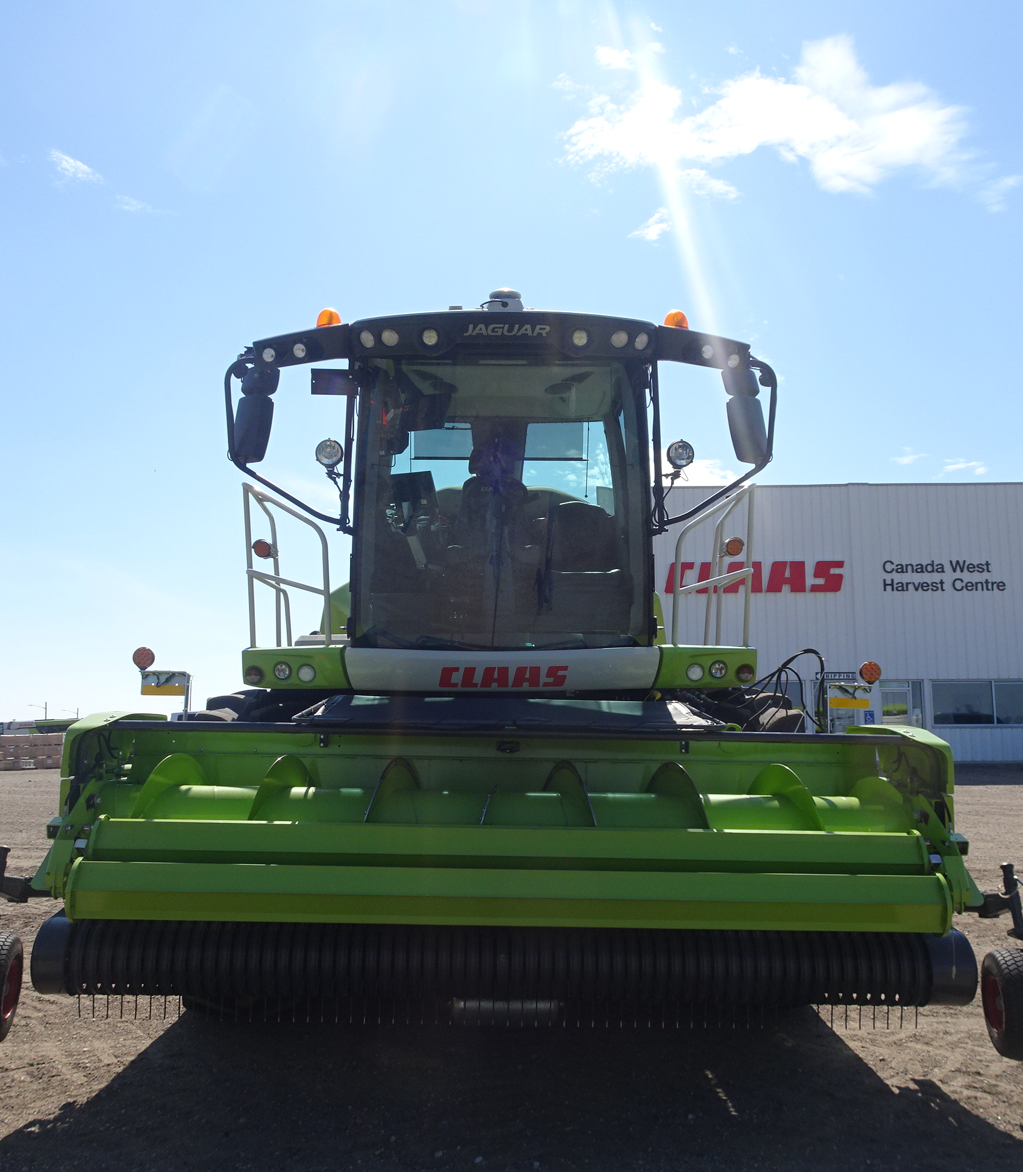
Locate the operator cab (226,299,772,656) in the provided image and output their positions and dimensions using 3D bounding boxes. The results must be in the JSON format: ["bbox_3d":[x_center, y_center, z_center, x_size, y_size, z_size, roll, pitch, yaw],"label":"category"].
[{"bbox_3d":[-0.065,-0.502,6.510,2.830,1.930,1.900,0,-7,-1],"label":"operator cab"}]

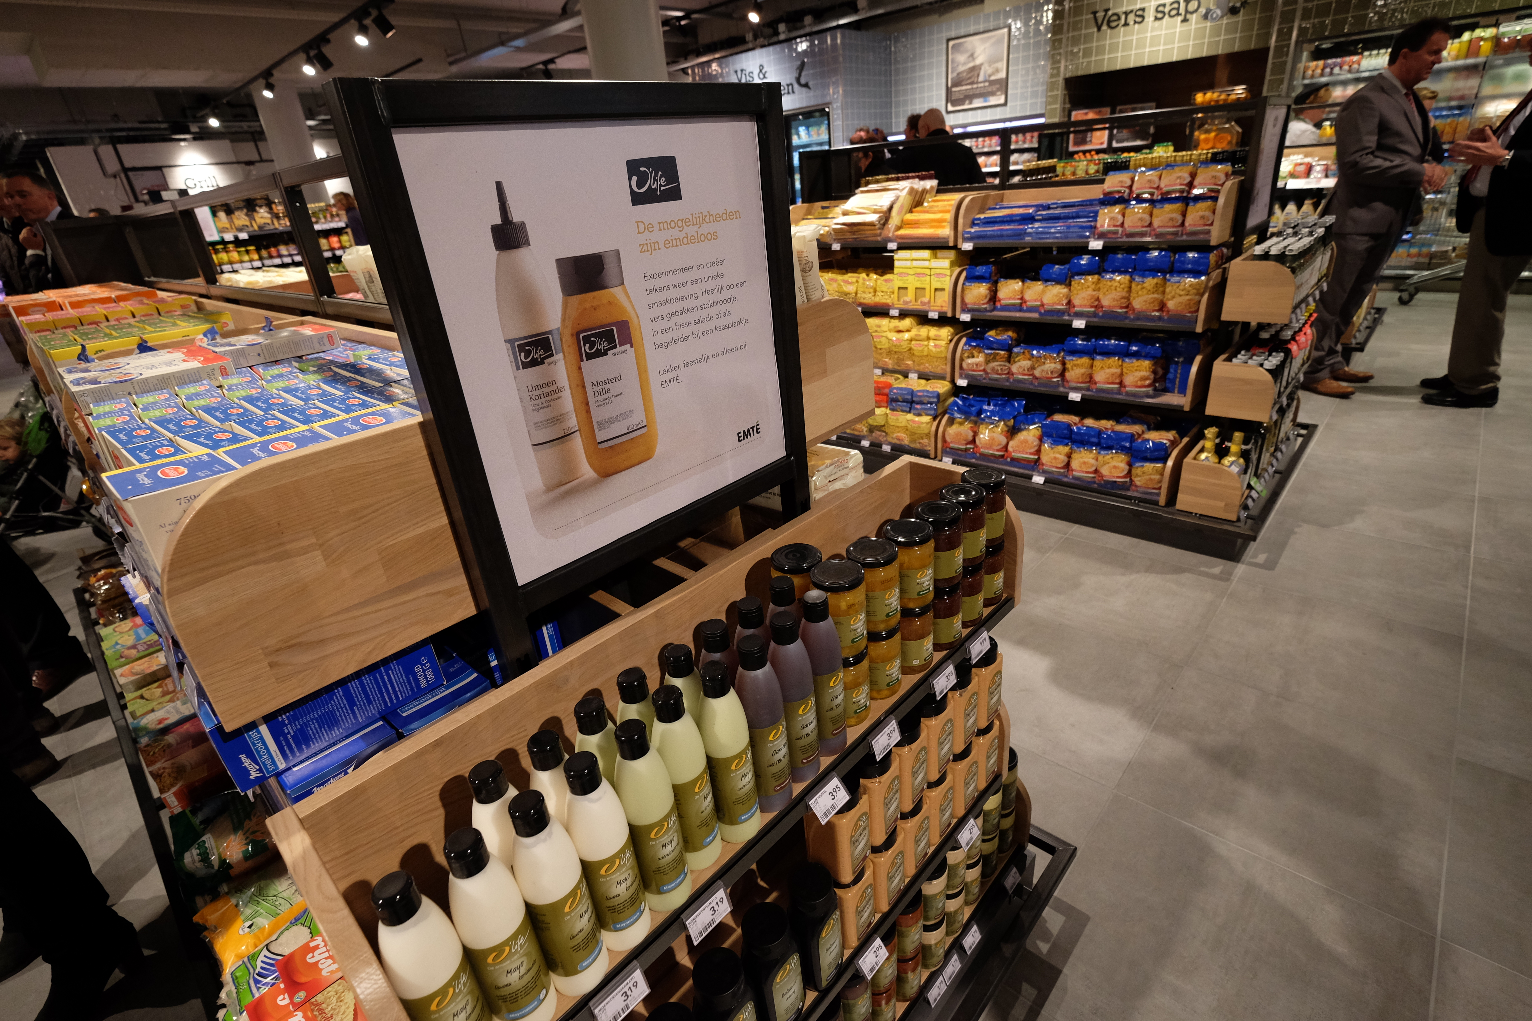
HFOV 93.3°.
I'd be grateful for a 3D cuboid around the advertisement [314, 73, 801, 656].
[{"bbox_3d":[-0.142,-0.175,0.853,0.030,0.569,0.522,17,33,39],"label":"advertisement"}]

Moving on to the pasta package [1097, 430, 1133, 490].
[{"bbox_3d":[1.388,-0.205,2.871,0.107,0.217,0.070,17,33,39],"label":"pasta package"}]

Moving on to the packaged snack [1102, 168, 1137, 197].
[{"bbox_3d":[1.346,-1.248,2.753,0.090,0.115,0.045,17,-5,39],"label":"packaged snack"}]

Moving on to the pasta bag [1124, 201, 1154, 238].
[{"bbox_3d":[1.382,-1.083,2.686,0.088,0.122,0.050,17,33,39],"label":"pasta bag"}]

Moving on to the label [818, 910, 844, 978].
[{"bbox_3d":[0.097,0.647,1.065,0.007,0.118,0.052,17,33,39],"label":"label"}]

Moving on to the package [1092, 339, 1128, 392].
[{"bbox_3d":[1.379,-0.581,2.888,0.110,0.194,0.070,17,33,39],"label":"package"}]

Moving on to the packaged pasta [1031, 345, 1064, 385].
[{"bbox_3d":[1.214,-0.629,3.117,0.115,0.155,0.060,17,33,39],"label":"packaged pasta"}]

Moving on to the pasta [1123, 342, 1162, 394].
[{"bbox_3d":[1.469,-0.557,2.809,0.110,0.187,0.070,17,33,39],"label":"pasta"}]

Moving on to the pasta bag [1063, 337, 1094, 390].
[{"bbox_3d":[1.289,-0.606,2.966,0.105,0.200,0.070,17,33,39],"label":"pasta bag"}]

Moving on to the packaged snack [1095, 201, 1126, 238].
[{"bbox_3d":[1.311,-1.105,2.747,0.092,0.120,0.050,17,33,39],"label":"packaged snack"}]

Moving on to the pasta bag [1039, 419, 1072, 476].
[{"bbox_3d":[1.234,-0.263,3.082,0.115,0.220,0.070,17,33,39],"label":"pasta bag"}]

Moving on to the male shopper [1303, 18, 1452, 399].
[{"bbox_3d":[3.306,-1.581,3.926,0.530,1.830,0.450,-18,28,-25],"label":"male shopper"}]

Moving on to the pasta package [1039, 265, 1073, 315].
[{"bbox_3d":[1.175,-0.891,2.919,0.108,0.187,0.070,17,33,39],"label":"pasta package"}]

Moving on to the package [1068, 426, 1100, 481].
[{"bbox_3d":[1.300,-0.235,2.944,0.105,0.214,0.070,17,33,39],"label":"package"}]

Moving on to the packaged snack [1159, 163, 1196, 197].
[{"bbox_3d":[1.458,-1.156,2.549,0.104,0.115,0.065,17,15,39],"label":"packaged snack"}]

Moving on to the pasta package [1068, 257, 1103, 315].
[{"bbox_3d":[1.257,-0.885,2.838,0.105,0.218,0.070,17,33,39],"label":"pasta package"}]

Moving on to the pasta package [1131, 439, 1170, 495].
[{"bbox_3d":[1.485,-0.172,2.789,0.110,0.200,0.070,17,33,39],"label":"pasta package"}]

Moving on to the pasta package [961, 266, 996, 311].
[{"bbox_3d":[0.946,-0.986,3.213,0.130,0.185,0.070,17,33,39],"label":"pasta package"}]

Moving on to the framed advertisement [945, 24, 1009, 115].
[{"bbox_3d":[2.610,-5.411,8.927,0.828,0.806,0.030,17,33,39],"label":"framed advertisement"}]

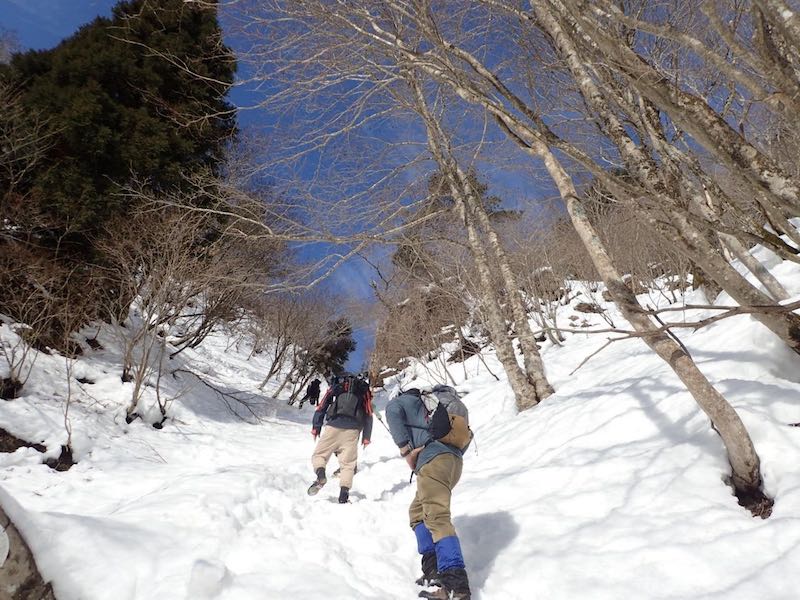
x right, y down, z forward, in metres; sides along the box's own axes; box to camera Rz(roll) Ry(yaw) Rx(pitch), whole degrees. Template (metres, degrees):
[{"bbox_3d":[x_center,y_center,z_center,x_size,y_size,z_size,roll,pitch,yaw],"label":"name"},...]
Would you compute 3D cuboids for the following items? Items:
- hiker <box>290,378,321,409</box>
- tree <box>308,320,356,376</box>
[{"bbox_3d":[-4.500,4.700,28.800,0.750,1.550,0.950,-14,-28,27],"label":"hiker"},{"bbox_3d":[-5.600,4.100,47.200,4.000,5.400,4.000,0,-25,0],"label":"tree"}]

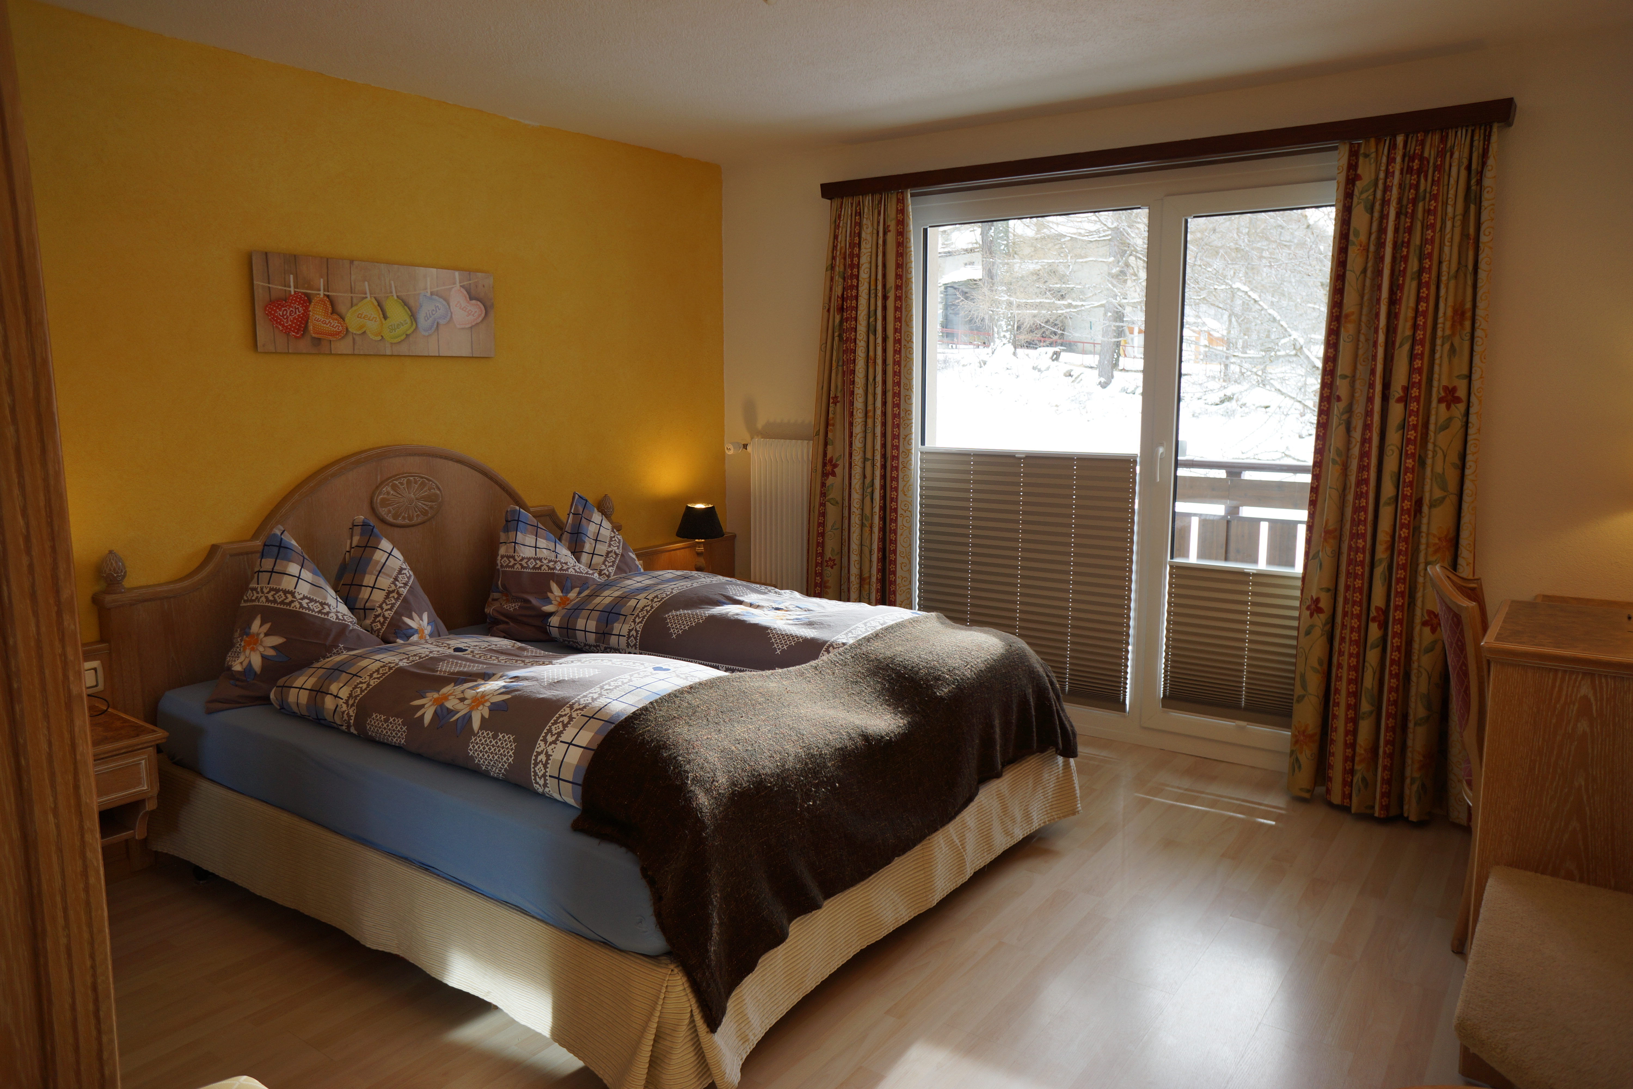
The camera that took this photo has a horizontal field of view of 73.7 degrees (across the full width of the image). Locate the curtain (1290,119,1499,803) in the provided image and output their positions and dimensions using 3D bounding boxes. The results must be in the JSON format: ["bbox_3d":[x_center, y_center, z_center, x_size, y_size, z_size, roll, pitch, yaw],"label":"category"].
[{"bbox_3d":[1.827,-0.194,3.428,0.490,2.105,0.170,6,11,34],"label":"curtain"}]

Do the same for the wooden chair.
[{"bbox_3d":[1.802,0.531,2.709,0.550,0.920,0.480,6,11,34],"label":"wooden chair"}]

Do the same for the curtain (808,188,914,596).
[{"bbox_3d":[0.185,-0.365,4.566,0.560,2.105,0.170,6,11,34],"label":"curtain"}]

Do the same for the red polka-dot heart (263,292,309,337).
[{"bbox_3d":[-1.677,-0.730,3.459,0.020,0.146,0.152,6,11,35],"label":"red polka-dot heart"}]

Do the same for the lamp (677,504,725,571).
[{"bbox_3d":[-0.517,-0.013,4.836,0.212,0.350,0.212,0,9,0],"label":"lamp"}]

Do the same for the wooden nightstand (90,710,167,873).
[{"bbox_3d":[-1.992,0.747,2.707,0.470,0.510,0.560,6,11,34],"label":"wooden nightstand"}]

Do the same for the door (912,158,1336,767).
[{"bbox_3d":[1.139,-0.298,4.166,1.830,2.120,0.090,6,11,34],"label":"door"}]

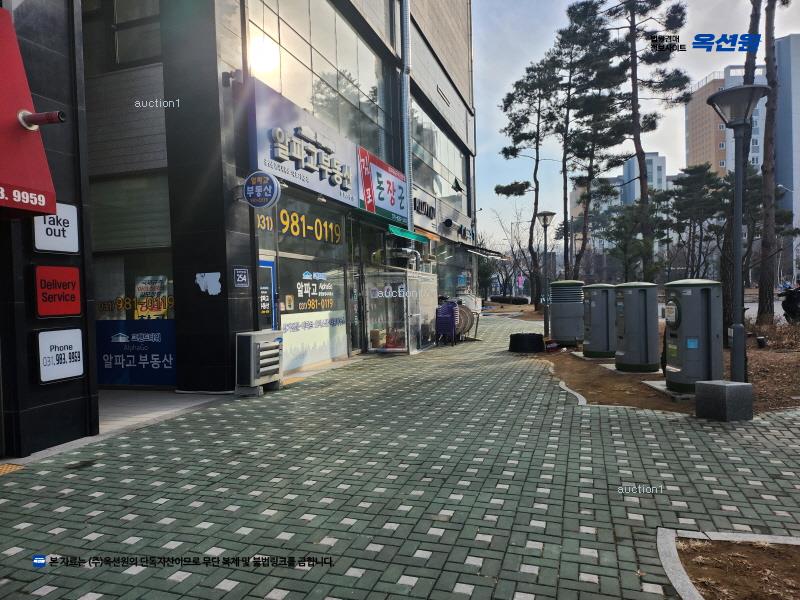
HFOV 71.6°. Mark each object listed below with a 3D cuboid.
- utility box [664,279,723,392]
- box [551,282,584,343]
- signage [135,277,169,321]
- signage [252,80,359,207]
[{"bbox_3d":[4.215,0.488,8.030,0.610,1.550,0.780,-2,1,0],"label":"utility box"},{"bbox_3d":[4.380,0.355,14.637,0.760,1.660,0.760,-1,1,3],"label":"box"},{"bbox_3d":[-4.090,-0.023,9.207,0.610,0.760,0.030,-1,1,18],"label":"signage"},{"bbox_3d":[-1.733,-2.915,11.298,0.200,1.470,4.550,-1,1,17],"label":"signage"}]

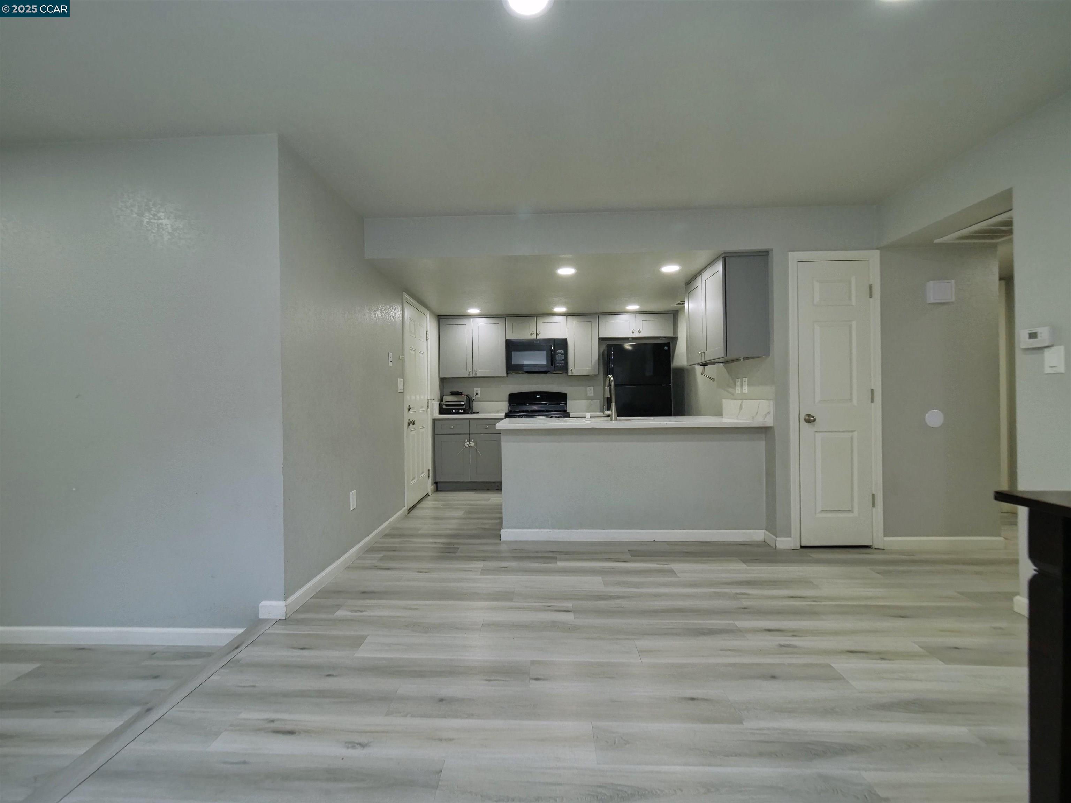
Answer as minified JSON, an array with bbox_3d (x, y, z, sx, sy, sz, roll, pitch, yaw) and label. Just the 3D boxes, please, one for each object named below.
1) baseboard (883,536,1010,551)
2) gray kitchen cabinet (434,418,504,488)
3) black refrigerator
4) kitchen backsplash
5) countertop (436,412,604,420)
[{"bbox_3d":[2.884,0.996,3.048,0.848,0.087,0.016,-1,0,2],"label":"baseboard"},{"bbox_3d":[-0.767,0.636,5.390,0.850,0.876,0.610,-1,0,2],"label":"gray kitchen cabinet"},{"bbox_3d":[1.179,0.202,5.214,0.702,1.700,0.750,-1,0,2],"label":"black refrigerator"},{"bbox_3d":[-0.181,-0.093,5.665,2.110,0.491,0.022,-1,0,2],"label":"kitchen backsplash"},{"bbox_3d":[-0.183,0.178,5.422,2.053,0.039,0.639,-1,0,2],"label":"countertop"}]

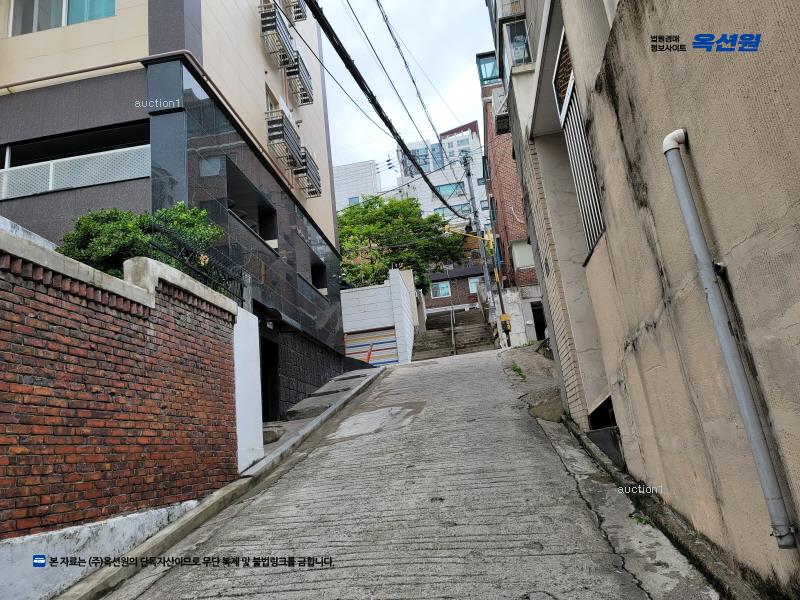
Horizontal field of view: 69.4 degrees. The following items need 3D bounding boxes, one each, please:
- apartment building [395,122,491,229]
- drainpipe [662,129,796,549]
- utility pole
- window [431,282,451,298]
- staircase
[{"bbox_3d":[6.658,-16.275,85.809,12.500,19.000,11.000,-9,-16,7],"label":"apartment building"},{"bbox_3d":[1.541,0.100,2.753,0.125,2.020,0.080,-9,-16,7],"label":"drainpipe"},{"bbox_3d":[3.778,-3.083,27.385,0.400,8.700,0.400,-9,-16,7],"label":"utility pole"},{"bbox_3d":[2.182,-0.485,31.162,1.040,0.860,0.120,-9,-16,7],"label":"window"},{"bbox_3d":[2.178,1.271,23.379,2.950,3.100,6.200,-9,-16,7],"label":"staircase"}]

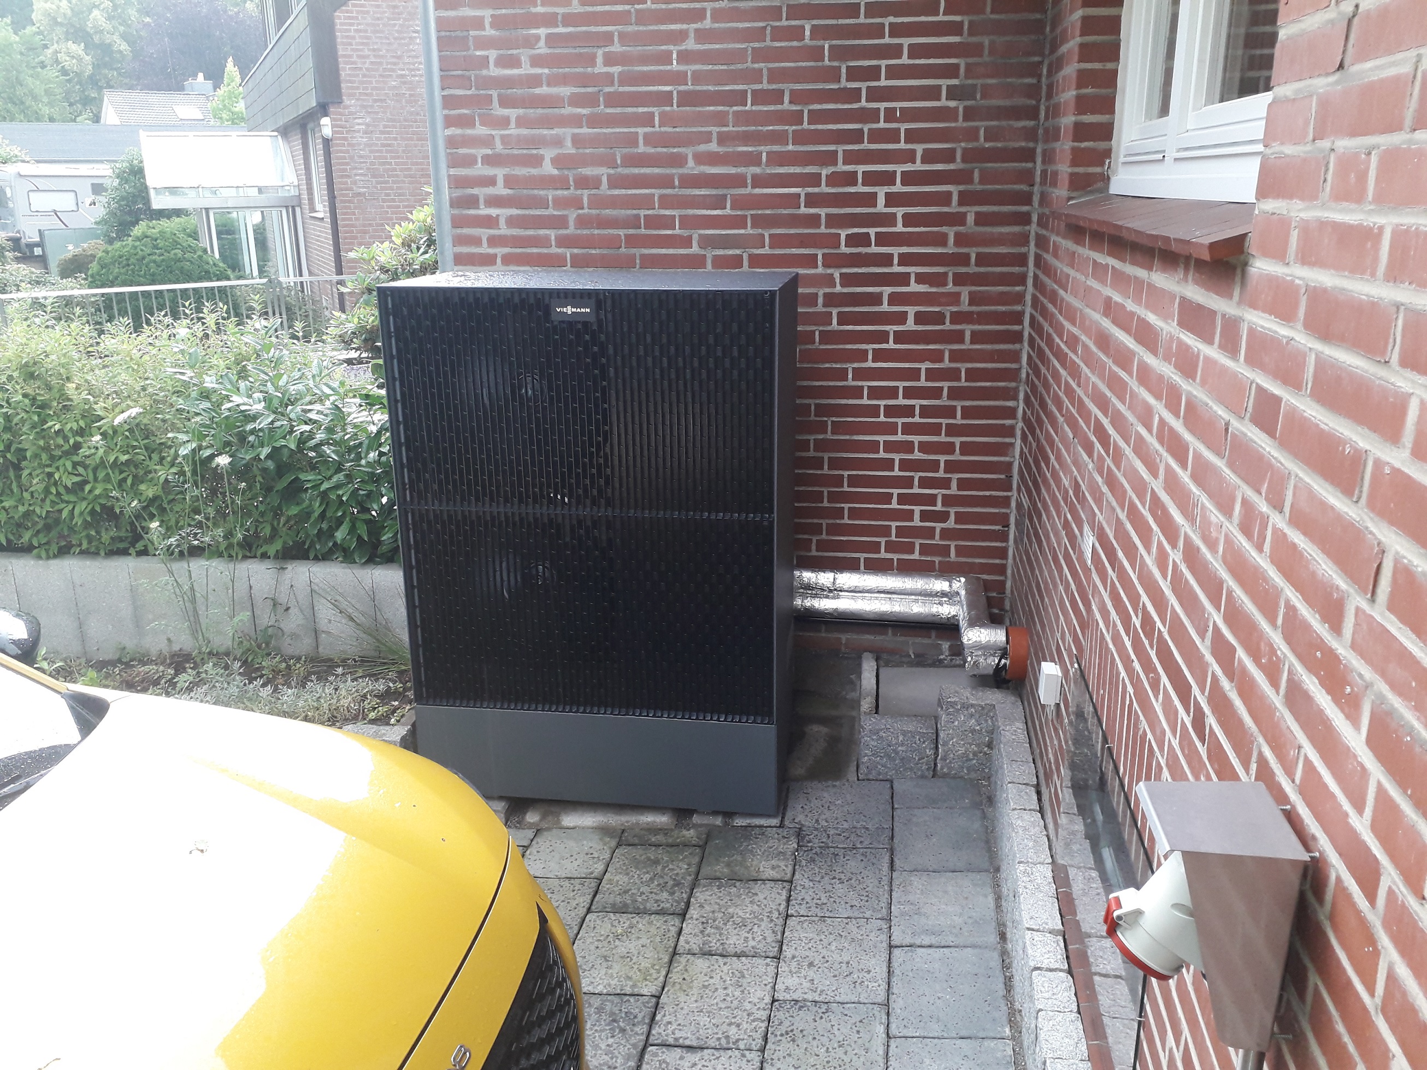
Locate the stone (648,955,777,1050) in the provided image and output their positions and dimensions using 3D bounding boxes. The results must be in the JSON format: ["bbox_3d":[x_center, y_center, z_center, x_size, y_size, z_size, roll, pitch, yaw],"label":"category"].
[{"bbox_3d":[0.012,1.173,2.739,0.272,0.070,0.320,-3,18,11],"label":"stone"}]

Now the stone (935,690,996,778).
[{"bbox_3d":[0.810,0.638,3.610,0.185,0.265,0.130,2,17,9],"label":"stone"}]

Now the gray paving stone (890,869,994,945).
[{"bbox_3d":[0.618,1.030,2.987,0.274,0.070,0.320,-3,18,11],"label":"gray paving stone"}]

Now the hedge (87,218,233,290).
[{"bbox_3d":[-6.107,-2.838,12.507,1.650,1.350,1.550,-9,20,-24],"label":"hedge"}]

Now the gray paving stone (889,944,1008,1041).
[{"bbox_3d":[0.569,1.135,2.713,0.275,0.060,0.315,0,18,10],"label":"gray paving stone"}]

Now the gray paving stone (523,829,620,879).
[{"bbox_3d":[-0.438,1.007,3.417,0.282,0.070,0.261,-3,18,11],"label":"gray paving stone"}]

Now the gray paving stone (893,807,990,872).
[{"bbox_3d":[0.675,0.927,3.308,0.280,0.060,0.325,0,18,10],"label":"gray paving stone"}]

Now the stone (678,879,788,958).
[{"bbox_3d":[0.064,1.046,2.978,0.260,0.060,0.313,-2,18,10],"label":"stone"}]

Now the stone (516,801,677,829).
[{"bbox_3d":[-0.371,0.936,3.637,0.500,0.070,0.170,0,18,10],"label":"stone"}]

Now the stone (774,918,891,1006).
[{"bbox_3d":[0.306,1.084,2.785,0.260,0.060,0.311,-2,18,10],"label":"stone"}]

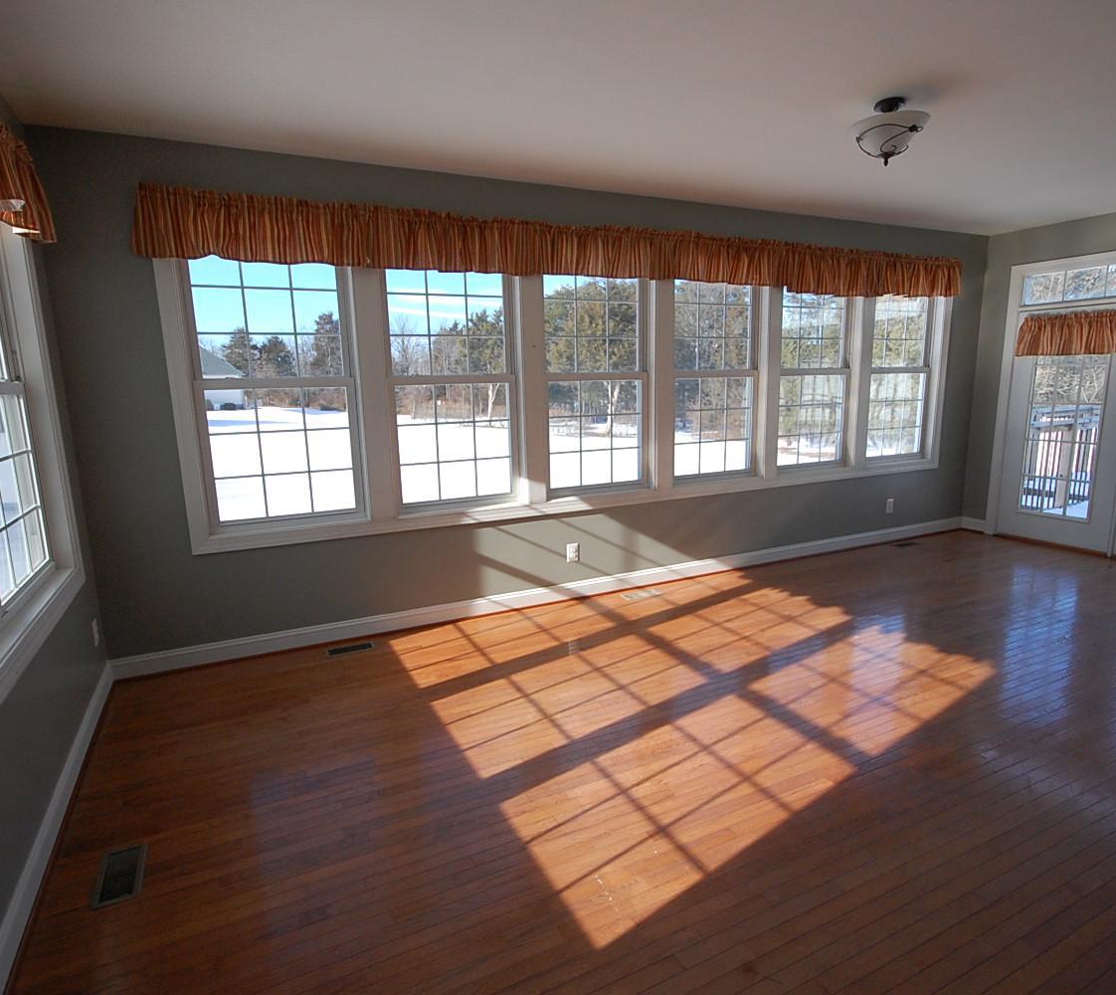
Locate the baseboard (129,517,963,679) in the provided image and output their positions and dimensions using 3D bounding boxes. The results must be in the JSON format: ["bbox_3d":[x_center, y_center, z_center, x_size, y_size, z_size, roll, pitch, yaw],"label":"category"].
[{"bbox_3d":[0.782,0.597,5.026,7.020,0.125,0.018,-6,12,-25],"label":"baseboard"}]

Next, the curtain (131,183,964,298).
[{"bbox_3d":[0.744,-1.643,4.559,6.245,0.345,0.100,-6,12,-25],"label":"curtain"}]

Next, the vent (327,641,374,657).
[{"bbox_3d":[-1.230,0.896,3.936,0.265,0.010,0.115,-6,12,-25],"label":"vent"}]

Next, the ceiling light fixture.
[{"bbox_3d":[1.490,-1.632,2.994,0.325,0.260,0.325,-6,12,-26],"label":"ceiling light fixture"}]

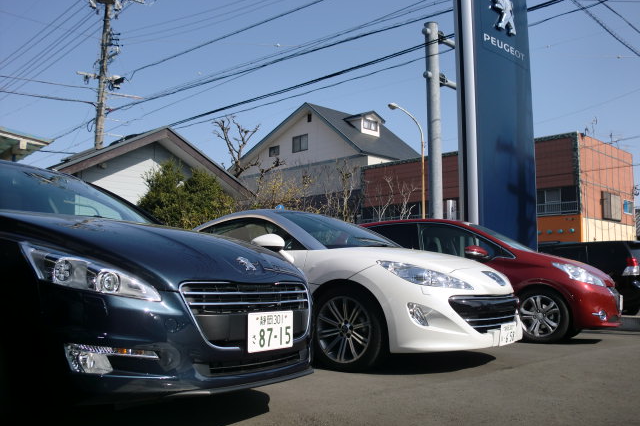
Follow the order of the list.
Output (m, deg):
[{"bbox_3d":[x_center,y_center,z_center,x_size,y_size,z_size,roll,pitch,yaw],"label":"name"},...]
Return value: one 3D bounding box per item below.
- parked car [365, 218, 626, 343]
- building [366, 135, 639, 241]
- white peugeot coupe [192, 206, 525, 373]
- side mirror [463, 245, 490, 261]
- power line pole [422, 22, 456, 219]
[{"bbox_3d":[1.776,0.855,8.488,3.960,1.460,1.740,-4,-7,30],"label":"parked car"},{"bbox_3d":[8.578,0.741,32.174,11.497,6.724,6.333,-6,-9,44],"label":"building"},{"bbox_3d":[-0.233,0.679,6.287,4.290,1.360,1.845,-5,-8,39],"label":"white peugeot coupe"},{"bbox_3d":[1.811,0.466,7.440,0.170,0.160,0.240,-4,-7,30],"label":"side mirror"},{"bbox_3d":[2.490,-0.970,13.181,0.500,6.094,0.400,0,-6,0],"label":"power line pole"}]

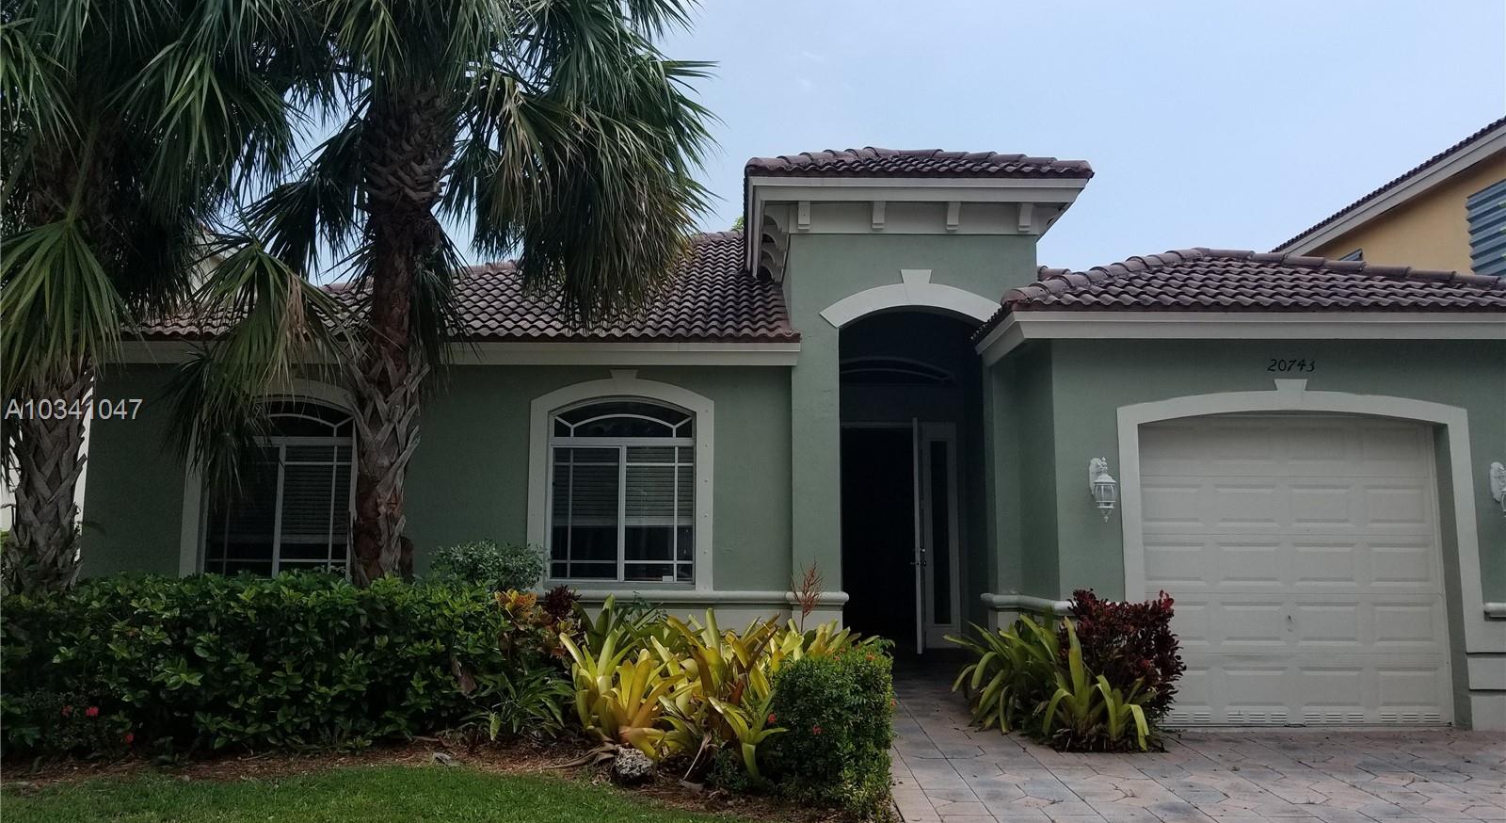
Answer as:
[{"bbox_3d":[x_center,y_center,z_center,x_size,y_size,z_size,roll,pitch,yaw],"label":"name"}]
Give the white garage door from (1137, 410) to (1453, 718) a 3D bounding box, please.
[{"bbox_3d":[4.210,1.236,8.910,2.440,2.420,0.100,0,-7,-1],"label":"white garage door"}]

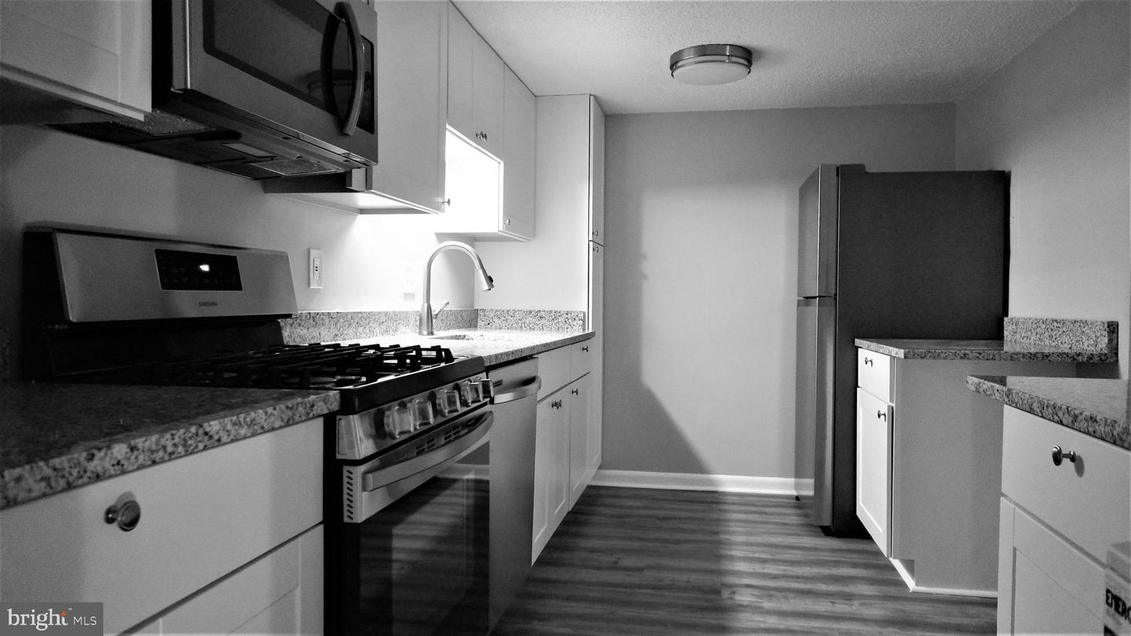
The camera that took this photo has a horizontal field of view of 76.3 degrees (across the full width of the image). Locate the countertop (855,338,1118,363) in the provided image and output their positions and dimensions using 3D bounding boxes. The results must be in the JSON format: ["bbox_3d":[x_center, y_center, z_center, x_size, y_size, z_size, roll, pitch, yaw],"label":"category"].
[{"bbox_3d":[1.537,0.119,2.769,0.640,0.031,0.815,1,1,11],"label":"countertop"}]

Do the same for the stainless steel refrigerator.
[{"bbox_3d":[1.611,0.153,3.590,0.784,1.707,0.717,1,1,11],"label":"stainless steel refrigerator"}]

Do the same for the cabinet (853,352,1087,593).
[{"bbox_3d":[1.572,0.576,2.921,0.620,0.887,0.571,1,1,11],"label":"cabinet"}]

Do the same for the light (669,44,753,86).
[{"bbox_3d":[0.646,-1.113,3.204,0.357,0.078,0.357,1,1,11],"label":"light"}]

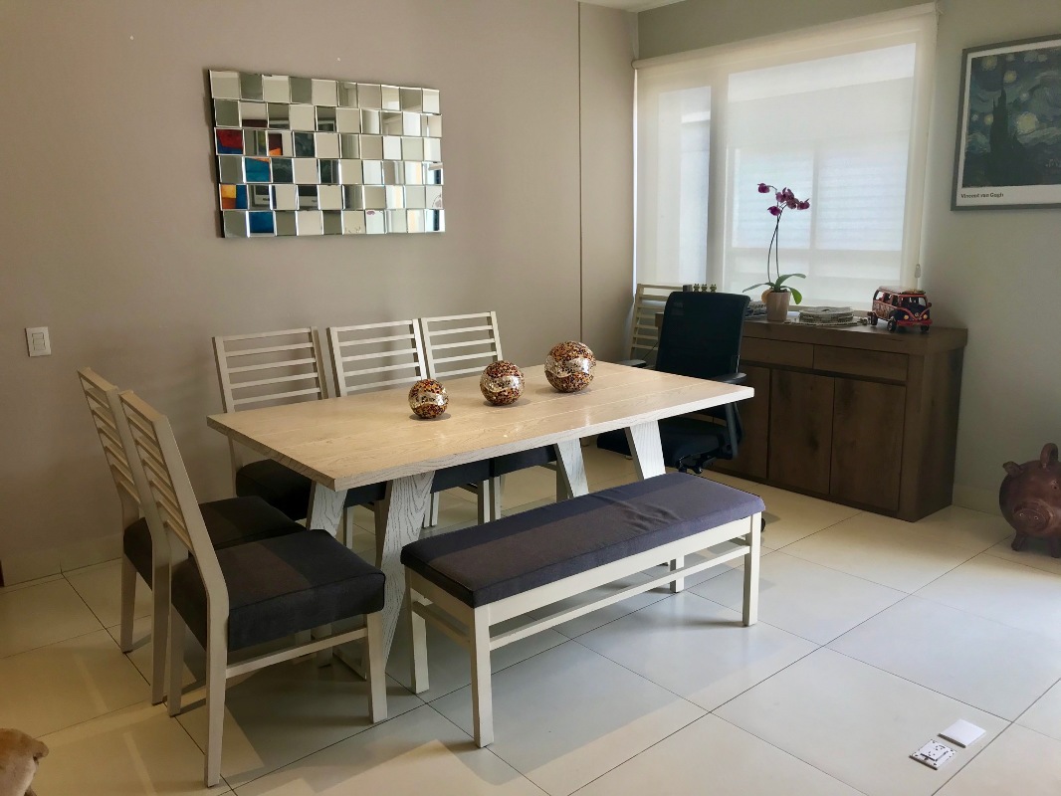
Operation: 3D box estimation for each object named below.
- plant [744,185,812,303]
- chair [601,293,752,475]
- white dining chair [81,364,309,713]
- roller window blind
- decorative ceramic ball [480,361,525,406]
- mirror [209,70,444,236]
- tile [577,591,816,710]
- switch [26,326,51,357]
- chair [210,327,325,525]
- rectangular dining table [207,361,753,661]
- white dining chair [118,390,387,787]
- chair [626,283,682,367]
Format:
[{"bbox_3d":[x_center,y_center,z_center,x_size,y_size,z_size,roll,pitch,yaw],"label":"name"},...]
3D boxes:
[{"bbox_3d":[1.320,-0.789,4.561,0.230,0.690,0.280,-11,15,-39],"label":"plant"},{"bbox_3d":[0.669,0.062,4.052,0.680,1.060,0.660,-13,16,-43],"label":"chair"},{"bbox_3d":[-1.083,0.385,2.857,0.585,0.995,0.440,-10,15,-36],"label":"white dining chair"},{"bbox_3d":[1.279,-1.248,4.790,0.100,1.455,1.890,-11,15,-38],"label":"roller window blind"},{"bbox_3d":[-0.106,-0.057,3.218,0.164,0.164,0.164,-1,12,0],"label":"decorative ceramic ball"},{"bbox_3d":[-0.925,-1.162,4.169,1.205,0.730,0.050,-11,15,-39],"label":"mirror"},{"bbox_3d":[0.570,0.845,2.944,0.600,0.012,0.600,-11,15,-39],"label":"tile"},{"bbox_3d":[-2.001,-0.228,3.496,0.079,0.118,0.012,-11,15,-38],"label":"switch"},{"bbox_3d":[-0.925,0.247,3.506,0.450,1.000,0.580,-10,15,-37],"label":"chair"},{"bbox_3d":[-0.123,0.384,3.344,1.840,0.757,1.000,-10,15,-37],"label":"rectangular dining table"},{"bbox_3d":[-0.763,0.462,2.460,0.585,0.995,0.440,-10,15,-36],"label":"white dining chair"},{"bbox_3d":[0.646,-0.181,5.346,0.580,1.000,0.450,-11,15,-38],"label":"chair"}]

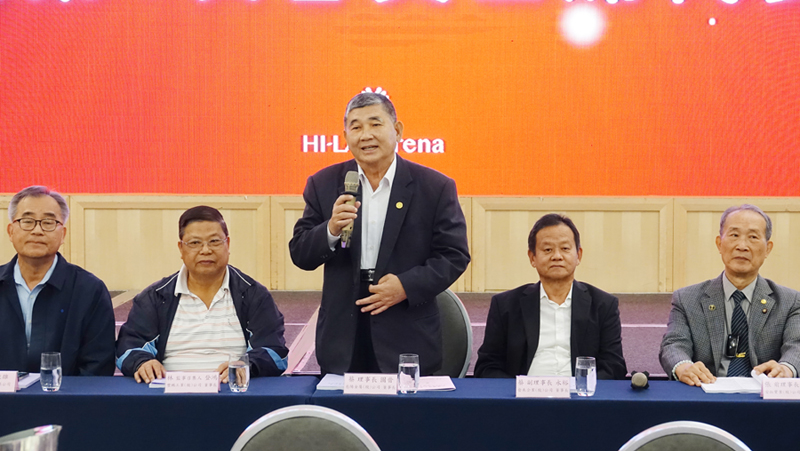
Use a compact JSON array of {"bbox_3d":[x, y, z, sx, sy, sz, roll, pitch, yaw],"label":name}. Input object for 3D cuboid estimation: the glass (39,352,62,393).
[{"bbox_3d":[-1.103,0.463,5.412,0.065,0.119,0.065,0,2,2],"label":"glass"}]

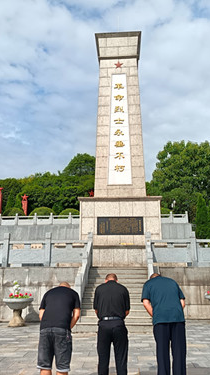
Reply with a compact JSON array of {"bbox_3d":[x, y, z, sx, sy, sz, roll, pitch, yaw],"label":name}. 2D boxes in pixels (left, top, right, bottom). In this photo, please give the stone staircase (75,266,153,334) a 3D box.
[{"bbox_3d":[0.295,3.581,11.580,2.250,1.850,3.500,-1,-14,3],"label":"stone staircase"}]

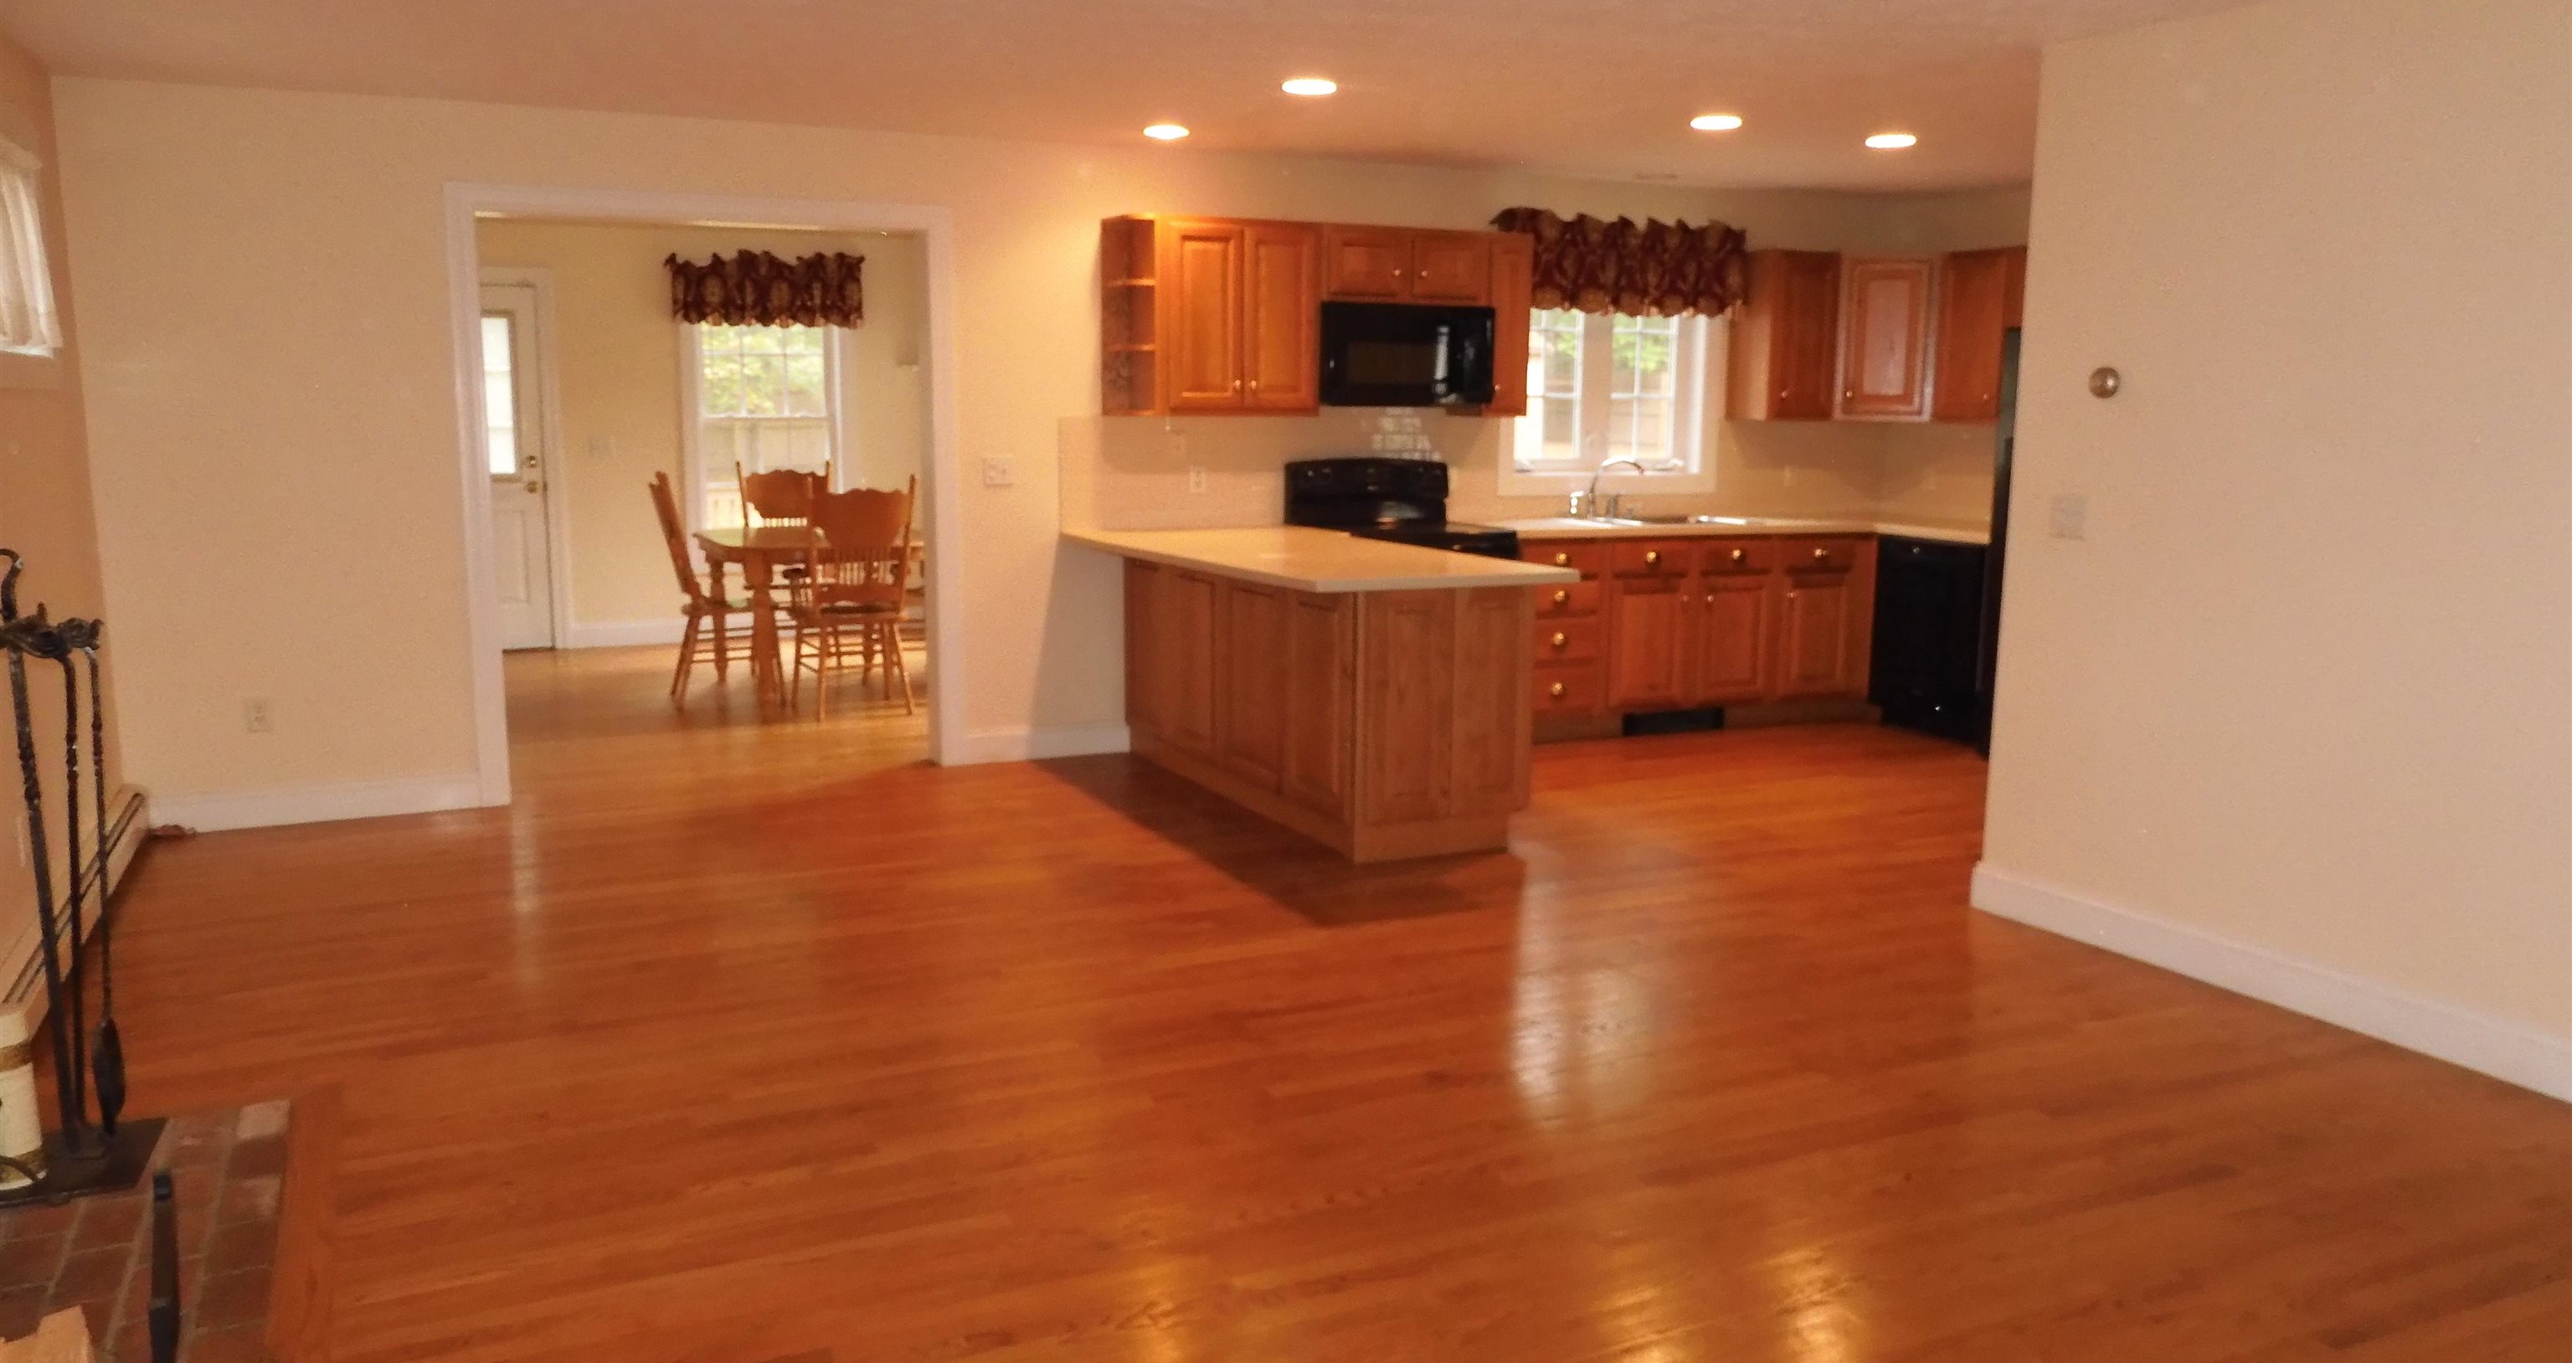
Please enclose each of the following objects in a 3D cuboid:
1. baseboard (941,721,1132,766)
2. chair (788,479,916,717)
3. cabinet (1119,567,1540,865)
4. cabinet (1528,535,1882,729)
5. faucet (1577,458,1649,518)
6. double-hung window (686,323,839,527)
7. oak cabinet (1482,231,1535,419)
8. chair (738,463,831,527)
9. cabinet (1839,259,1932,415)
[{"bbox_3d":[-0.979,0.256,7.257,0.740,0.115,0.020,-4,10,-25],"label":"baseboard"},{"bbox_3d":[-1.984,-0.400,8.164,0.490,1.080,0.570,-5,10,-29],"label":"chair"},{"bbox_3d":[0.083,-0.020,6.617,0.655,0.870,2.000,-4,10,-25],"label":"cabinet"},{"bbox_3d":[1.681,-0.245,8.025,1.910,0.876,0.610,-4,10,-26],"label":"cabinet"},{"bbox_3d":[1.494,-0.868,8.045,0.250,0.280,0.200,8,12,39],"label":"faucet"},{"bbox_3d":[-3.045,-1.514,10.445,0.900,1.550,0.110,-4,10,-26],"label":"double-hung window"},{"bbox_3d":[0.882,-1.505,7.593,0.215,0.755,0.310,-4,10,-26],"label":"oak cabinet"},{"bbox_3d":[-2.431,-0.550,9.046,0.530,1.090,0.580,-5,11,-31],"label":"chair"},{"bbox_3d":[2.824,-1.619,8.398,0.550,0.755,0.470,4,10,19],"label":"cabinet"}]

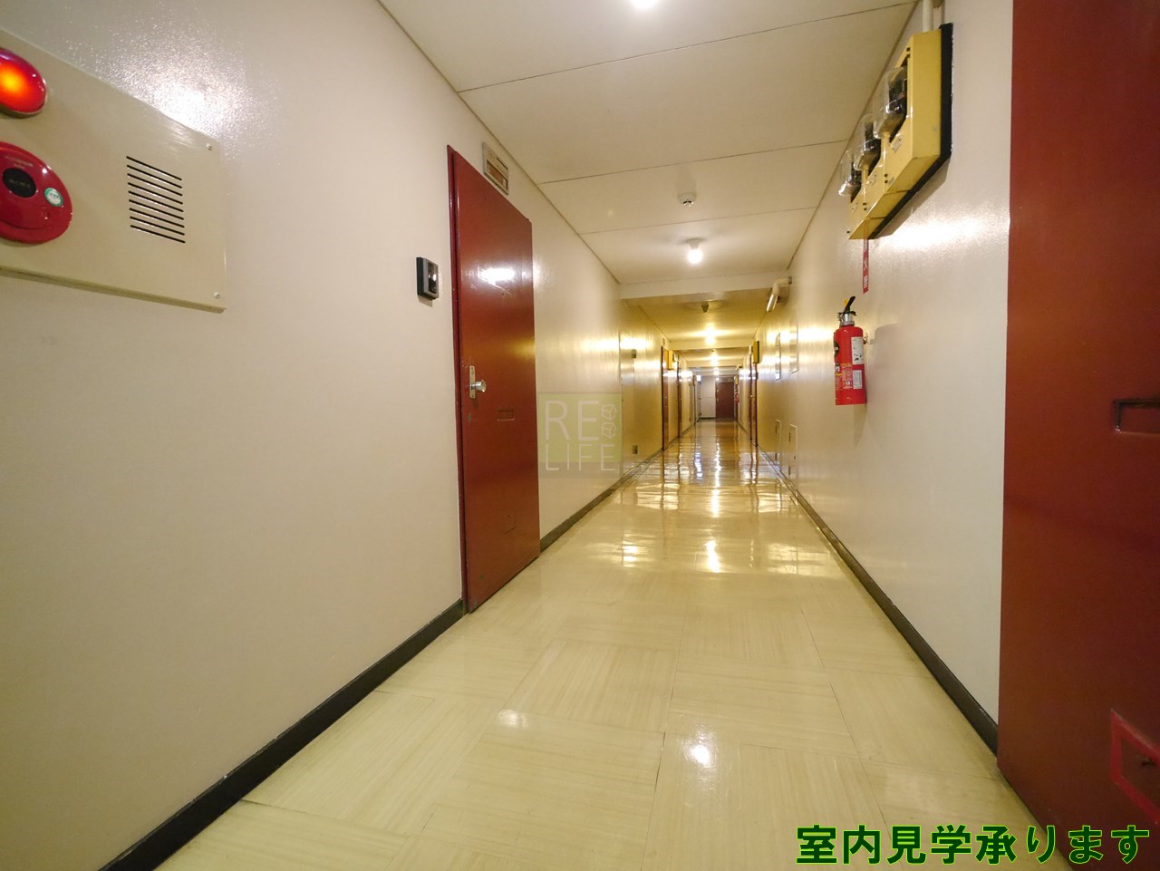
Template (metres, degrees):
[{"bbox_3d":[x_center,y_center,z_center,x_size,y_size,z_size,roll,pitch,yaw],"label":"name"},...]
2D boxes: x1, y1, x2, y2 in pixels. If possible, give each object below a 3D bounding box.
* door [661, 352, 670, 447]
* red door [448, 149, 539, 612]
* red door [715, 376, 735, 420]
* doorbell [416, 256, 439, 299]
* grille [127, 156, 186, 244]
[{"bbox_3d":[1.559,-0.685,9.863,0.060,1.870,0.900,-1,3,15],"label":"door"},{"bbox_3d":[-0.390,-0.231,2.581,0.060,1.860,0.880,-1,3,15],"label":"red door"},{"bbox_3d":[7.114,-1.740,26.300,0.900,1.870,0.060,-1,3,15],"label":"red door"},{"bbox_3d":[-0.543,-0.559,1.917,0.030,0.124,0.096,-1,3,15],"label":"doorbell"},{"bbox_3d":[-0.764,-0.422,0.969,0.010,0.119,0.098,-1,3,15],"label":"grille"}]

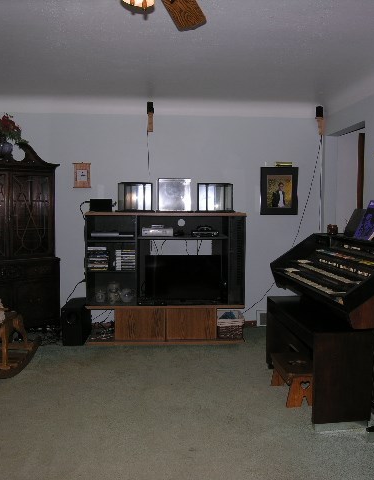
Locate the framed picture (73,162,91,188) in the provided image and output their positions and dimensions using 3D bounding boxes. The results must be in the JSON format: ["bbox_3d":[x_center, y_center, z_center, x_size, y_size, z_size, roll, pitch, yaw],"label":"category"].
[{"bbox_3d":[-1.109,-0.676,4.689,0.186,0.262,0.025,0,5,-5],"label":"framed picture"}]

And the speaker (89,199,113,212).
[{"bbox_3d":[-0.855,-0.343,4.439,0.210,0.125,0.150,0,5,-5],"label":"speaker"}]

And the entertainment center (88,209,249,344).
[{"bbox_3d":[-0.218,0.363,4.540,1.570,1.280,0.460,0,6,-4],"label":"entertainment center"}]

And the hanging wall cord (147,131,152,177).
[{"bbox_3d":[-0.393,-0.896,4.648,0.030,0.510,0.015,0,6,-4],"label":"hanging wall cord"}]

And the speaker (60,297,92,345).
[{"bbox_3d":[-1.113,0.820,4.466,0.200,0.375,0.400,0,6,-4],"label":"speaker"}]

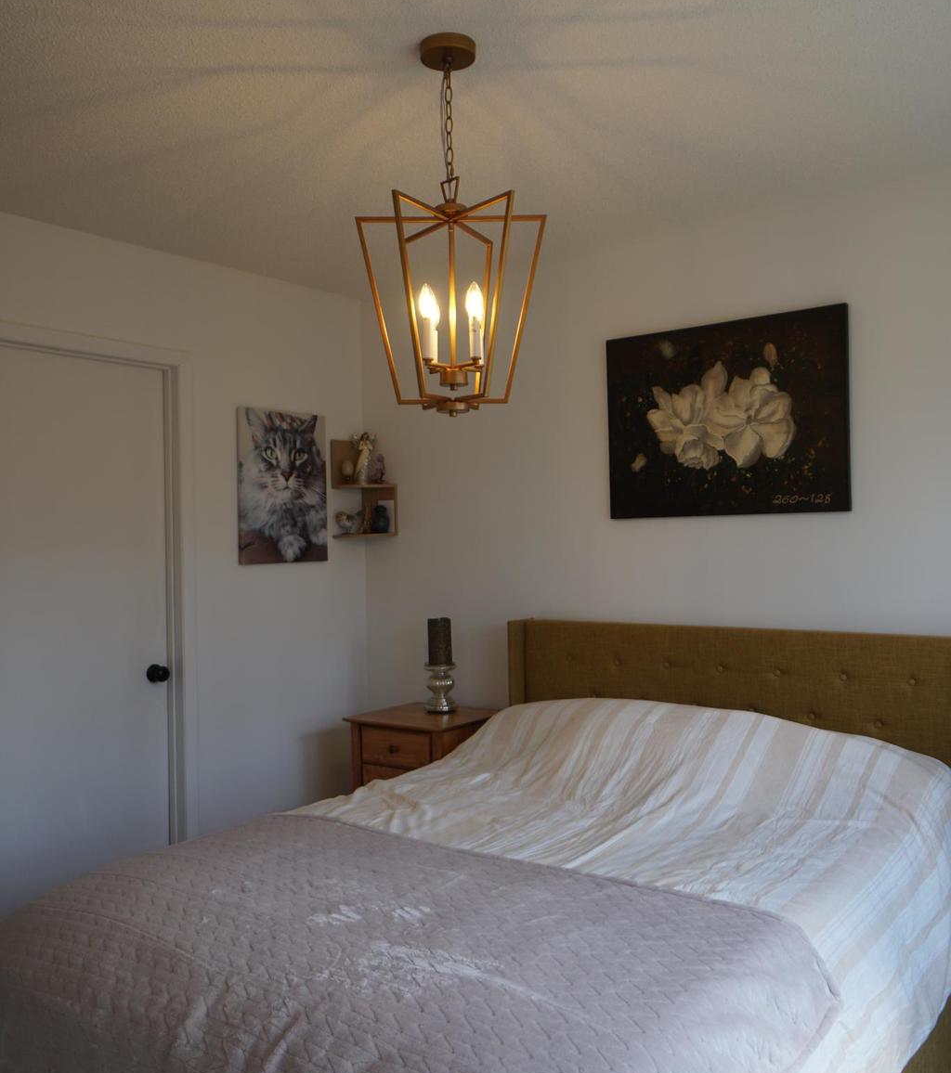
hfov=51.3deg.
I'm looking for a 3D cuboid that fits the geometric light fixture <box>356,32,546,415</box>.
[{"bbox_3d":[-0.052,-0.648,2.106,0.414,0.789,0.389,-1,0,0],"label":"geometric light fixture"}]

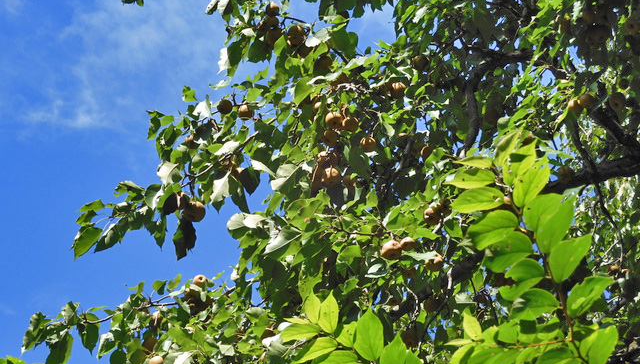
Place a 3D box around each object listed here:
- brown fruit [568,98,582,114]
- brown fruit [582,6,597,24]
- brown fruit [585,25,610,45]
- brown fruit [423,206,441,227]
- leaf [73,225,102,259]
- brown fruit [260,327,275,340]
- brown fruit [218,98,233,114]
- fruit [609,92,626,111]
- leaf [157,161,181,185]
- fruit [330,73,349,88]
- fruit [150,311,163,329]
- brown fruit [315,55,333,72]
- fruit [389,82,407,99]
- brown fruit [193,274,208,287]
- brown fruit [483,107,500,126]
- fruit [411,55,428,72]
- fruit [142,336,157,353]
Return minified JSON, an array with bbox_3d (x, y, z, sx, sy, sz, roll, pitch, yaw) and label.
[{"bbox_3d":[0.691,-0.203,6.000,0.042,0.043,0.042,0,-25,0],"label":"brown fruit"},{"bbox_3d":[0.826,-0.510,6.800,0.049,0.052,0.049,-3,-25,7],"label":"brown fruit"},{"bbox_3d":[0.851,-0.451,6.800,0.074,0.061,0.067,0,-30,0],"label":"brown fruit"},{"bbox_3d":[0.276,0.087,5.500,0.042,0.046,0.042,0,-25,0],"label":"brown fruit"},{"bbox_3d":[-0.566,0.145,5.400,0.098,0.015,0.055,-40,-50,1],"label":"leaf"},{"bbox_3d":[-0.142,0.418,6.100,0.044,0.044,0.044,1,-25,-1],"label":"brown fruit"},{"bbox_3d":[-0.286,-0.230,6.700,0.047,0.047,0.047,0,-30,0],"label":"brown fruit"},{"bbox_3d":[0.898,-0.243,6.700,0.051,0.051,0.051,-4,-25,8],"label":"fruit"},{"bbox_3d":[-0.422,-0.026,6.200,0.062,0.070,0.030,2,-25,-4],"label":"leaf"},{"bbox_3d":[0.054,-0.272,5.950,0.050,0.048,0.050,0,-25,0],"label":"fruit"},{"bbox_3d":[-0.441,0.372,6.000,0.046,0.045,0.046,0,-25,0],"label":"fruit"},{"bbox_3d":[0.011,-0.321,6.000,0.050,0.049,0.050,0,-25,0],"label":"brown fruit"},{"bbox_3d":[0.236,-0.280,6.800,0.055,0.052,0.054,0,-30,0],"label":"fruit"},{"bbox_3d":[-0.296,0.247,5.500,0.040,0.036,0.040,0,-25,0],"label":"brown fruit"},{"bbox_3d":[0.479,-0.183,6.200,0.052,0.050,0.052,0,-25,0],"label":"brown fruit"},{"bbox_3d":[0.260,-0.308,5.800,0.043,0.046,0.043,0,-25,0],"label":"fruit"},{"bbox_3d":[-0.415,0.397,5.400,0.039,0.039,0.039,0,-25,0],"label":"fruit"}]

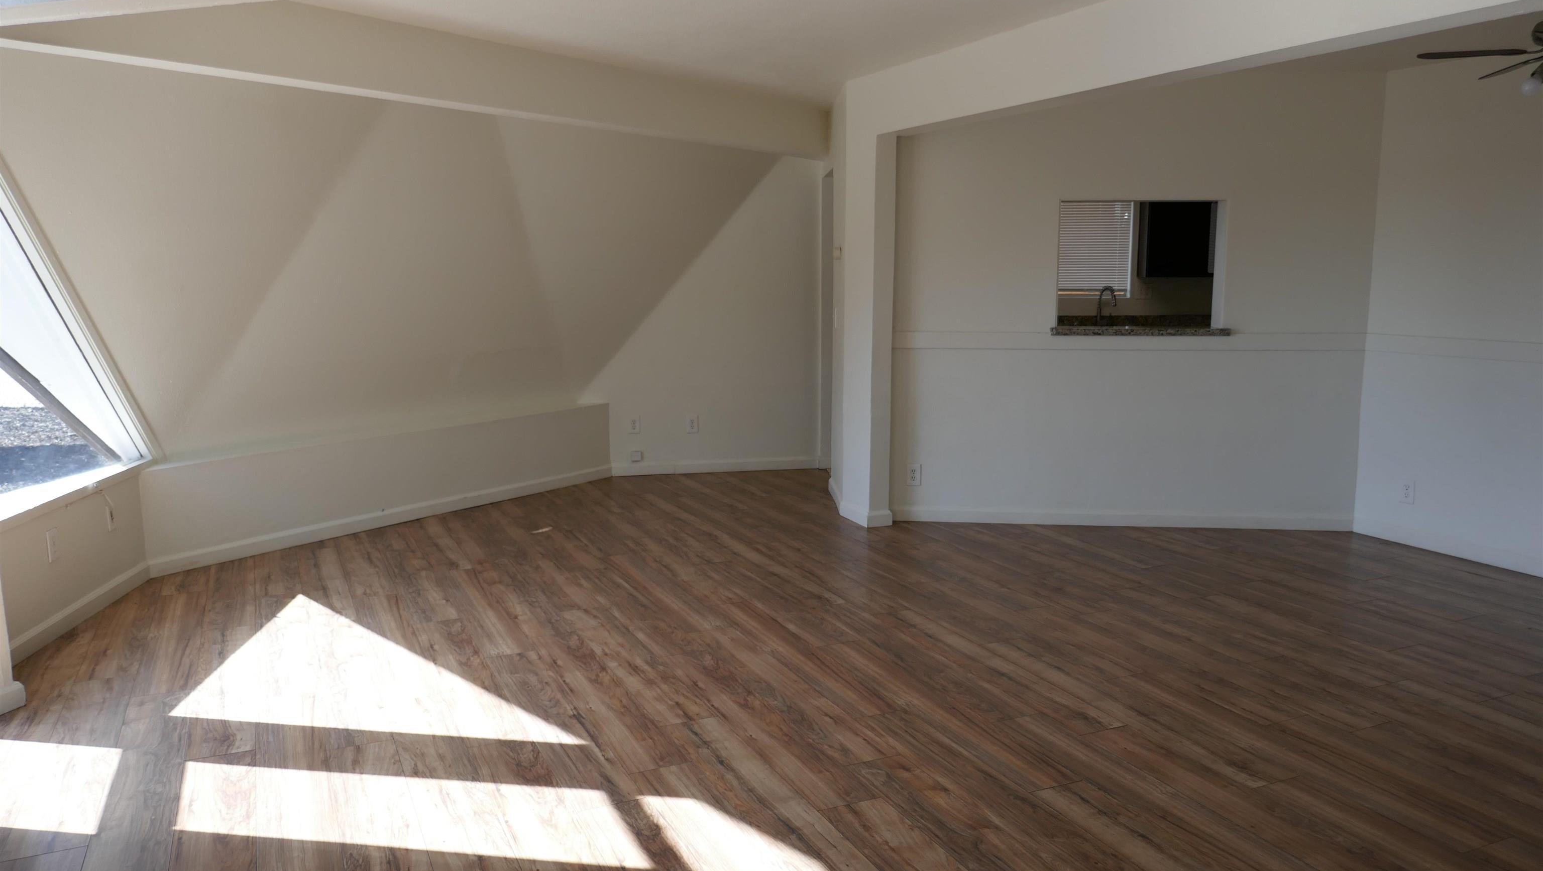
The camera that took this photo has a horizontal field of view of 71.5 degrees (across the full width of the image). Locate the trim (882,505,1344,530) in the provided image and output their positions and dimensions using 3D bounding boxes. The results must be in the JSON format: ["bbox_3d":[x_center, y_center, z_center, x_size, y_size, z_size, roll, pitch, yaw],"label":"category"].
[{"bbox_3d":[1.869,0.449,5.832,2.469,0.083,0.016,1,9,6],"label":"trim"}]

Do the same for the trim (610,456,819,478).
[{"bbox_3d":[-0.374,0.207,7.372,1.435,0.083,0.016,-2,9,-11],"label":"trim"}]

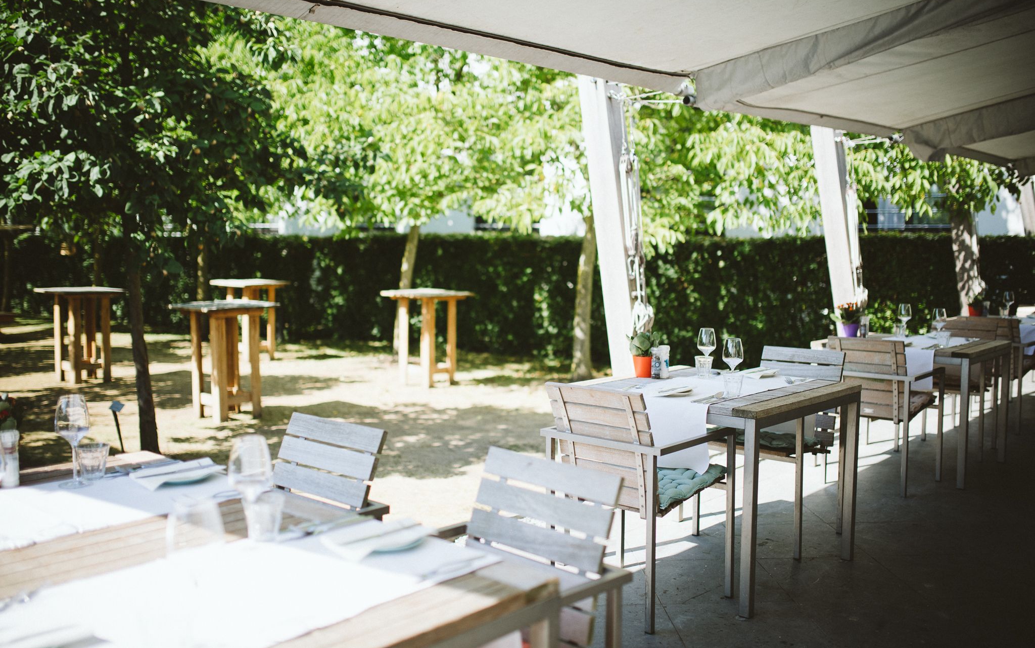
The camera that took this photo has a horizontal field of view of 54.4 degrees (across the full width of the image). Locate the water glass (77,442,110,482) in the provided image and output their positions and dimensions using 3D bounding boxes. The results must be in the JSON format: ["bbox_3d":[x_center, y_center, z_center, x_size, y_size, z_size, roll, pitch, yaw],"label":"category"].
[{"bbox_3d":[-1.041,0.337,2.469,0.079,0.087,0.079,5,7,41],"label":"water glass"}]

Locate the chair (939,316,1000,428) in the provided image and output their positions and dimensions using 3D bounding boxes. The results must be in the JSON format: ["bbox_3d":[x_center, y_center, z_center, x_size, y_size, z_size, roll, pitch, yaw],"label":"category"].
[{"bbox_3d":[2.838,0.411,6.555,0.520,0.830,0.580,5,7,40],"label":"chair"}]

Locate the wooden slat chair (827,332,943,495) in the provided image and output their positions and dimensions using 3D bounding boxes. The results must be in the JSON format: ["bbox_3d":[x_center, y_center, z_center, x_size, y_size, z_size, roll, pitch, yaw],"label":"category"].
[{"bbox_3d":[2.051,0.481,5.639,0.520,0.830,0.590,5,7,40],"label":"wooden slat chair"}]

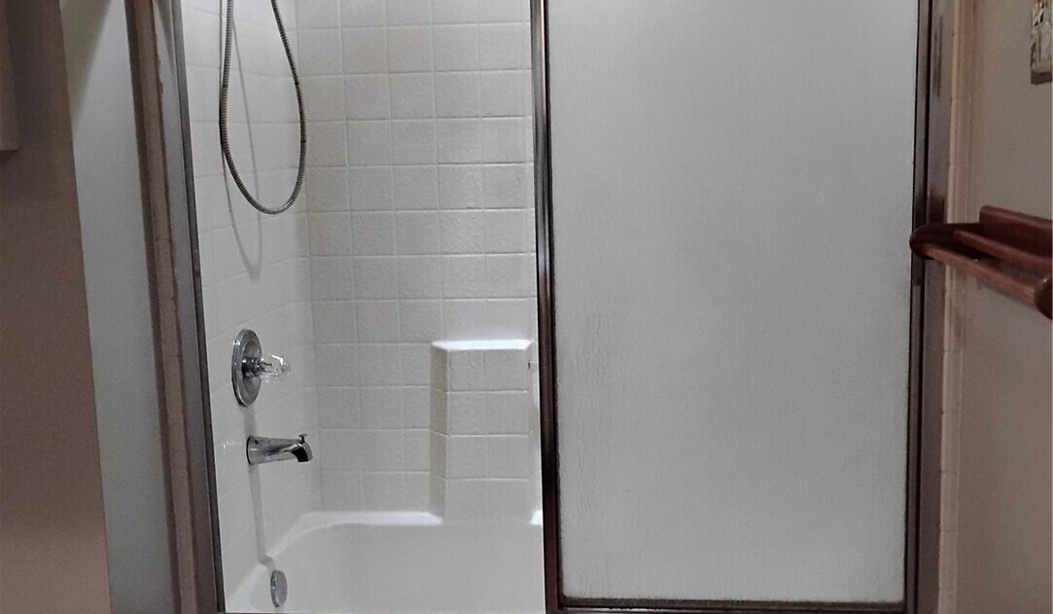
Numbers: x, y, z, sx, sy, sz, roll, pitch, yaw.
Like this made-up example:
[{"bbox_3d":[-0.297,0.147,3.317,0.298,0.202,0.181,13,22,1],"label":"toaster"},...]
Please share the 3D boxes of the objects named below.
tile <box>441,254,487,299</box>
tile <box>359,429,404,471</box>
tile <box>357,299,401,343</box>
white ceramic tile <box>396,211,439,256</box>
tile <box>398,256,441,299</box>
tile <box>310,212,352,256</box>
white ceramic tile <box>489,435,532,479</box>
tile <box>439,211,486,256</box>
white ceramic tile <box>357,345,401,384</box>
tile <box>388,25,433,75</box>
[{"bbox_3d":[-0.156,-0.075,2.828,0.109,0.109,0.010,-1,9,5],"label":"tile"},{"bbox_3d":[-0.366,0.369,2.914,0.109,0.109,0.010,-1,9,5],"label":"tile"},{"bbox_3d":[-0.376,0.038,2.877,0.109,0.109,0.010,-1,9,5],"label":"tile"},{"bbox_3d":[-0.271,-0.185,2.832,0.109,0.109,0.010,-1,9,5],"label":"white ceramic tile"},{"bbox_3d":[-0.265,-0.073,2.829,0.109,0.109,0.010,-1,8,6],"label":"tile"},{"bbox_3d":[-0.492,-0.182,2.853,0.109,0.109,0.010,-1,9,5],"label":"tile"},{"bbox_3d":[-0.042,0.376,2.809,0.109,0.109,0.010,-1,9,5],"label":"white ceramic tile"},{"bbox_3d":[-0.158,-0.184,2.802,0.109,0.109,0.010,-1,8,6],"label":"tile"},{"bbox_3d":[-0.372,0.150,2.878,0.109,0.109,0.010,-1,8,5],"label":"white ceramic tile"},{"bbox_3d":[-0.283,-0.626,2.758,0.109,0.109,0.010,-1,8,5],"label":"tile"}]

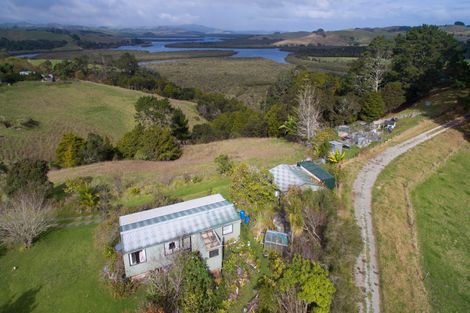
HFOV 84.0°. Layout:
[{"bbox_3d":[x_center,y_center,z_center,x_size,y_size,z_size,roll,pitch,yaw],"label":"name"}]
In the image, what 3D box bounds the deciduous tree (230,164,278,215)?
[{"bbox_3d":[2.100,3.905,30.873,5.600,6.200,5.300,0,26,0],"label":"deciduous tree"}]

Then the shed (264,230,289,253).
[{"bbox_3d":[4.000,8.627,25.616,2.200,1.950,1.500,5,27,11],"label":"shed"}]

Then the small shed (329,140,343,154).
[{"bbox_3d":[17.750,-1.212,45.962,1.900,2.100,1.500,6,27,13],"label":"small shed"}]

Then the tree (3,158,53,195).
[{"bbox_3d":[-27.100,2.546,34.439,5.000,5.100,4.800,-21,33,-36],"label":"tree"}]

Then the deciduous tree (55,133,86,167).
[{"bbox_3d":[-32.600,-1.434,51.979,5.200,6.800,5.200,-17,31,-30],"label":"deciduous tree"}]

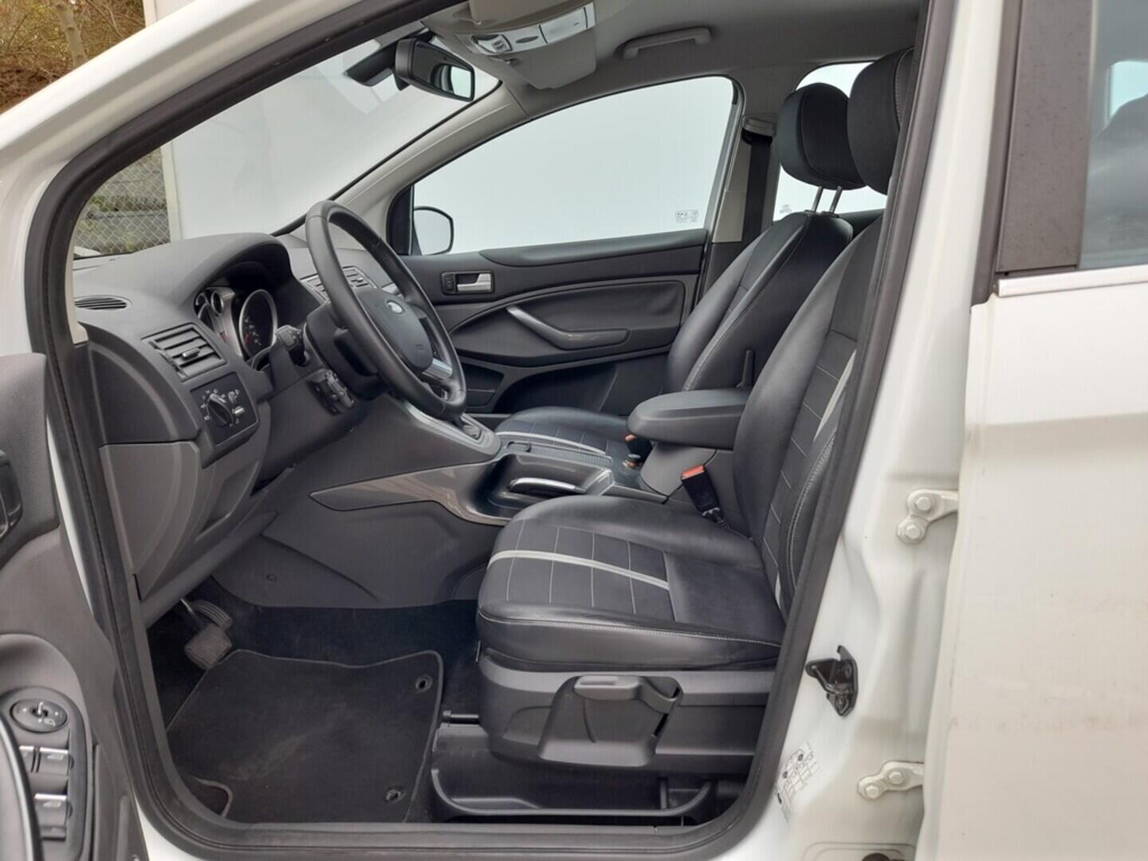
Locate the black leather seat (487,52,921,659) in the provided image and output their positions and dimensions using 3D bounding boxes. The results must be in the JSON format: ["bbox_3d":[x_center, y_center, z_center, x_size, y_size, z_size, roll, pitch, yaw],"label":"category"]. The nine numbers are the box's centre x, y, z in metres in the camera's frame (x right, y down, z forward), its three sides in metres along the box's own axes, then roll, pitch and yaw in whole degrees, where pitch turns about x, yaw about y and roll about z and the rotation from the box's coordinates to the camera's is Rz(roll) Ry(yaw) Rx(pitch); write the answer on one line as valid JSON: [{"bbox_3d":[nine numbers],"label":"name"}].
[{"bbox_3d":[0.227,-0.124,1.234,0.730,0.840,0.520,0,15,1],"label":"black leather seat"}]

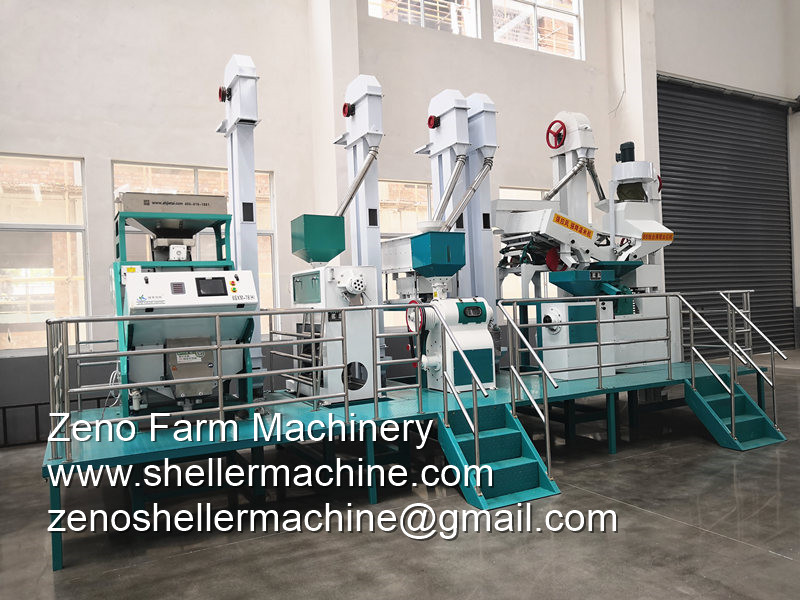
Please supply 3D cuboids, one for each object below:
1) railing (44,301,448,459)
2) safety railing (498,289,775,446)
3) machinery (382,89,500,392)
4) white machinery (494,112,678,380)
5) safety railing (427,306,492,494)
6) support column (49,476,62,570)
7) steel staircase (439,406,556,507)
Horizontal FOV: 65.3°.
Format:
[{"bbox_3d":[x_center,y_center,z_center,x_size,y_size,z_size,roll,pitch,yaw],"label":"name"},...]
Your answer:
[{"bbox_3d":[-0.985,0.544,4.745,2.951,0.939,0.065,-2,0,-28],"label":"railing"},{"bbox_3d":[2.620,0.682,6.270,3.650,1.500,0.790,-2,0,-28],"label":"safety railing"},{"bbox_3d":[0.570,-0.798,7.185,1.720,3.450,1.450,-2,0,-28],"label":"machinery"},{"bbox_3d":[2.295,-0.810,7.957,2.550,3.350,1.600,-2,0,-28],"label":"white machinery"},{"bbox_3d":[0.502,0.790,5.111,0.065,1.514,0.741,-2,0,-28],"label":"safety railing"},{"bbox_3d":[-2.210,1.423,4.015,0.062,0.572,0.062,-2,0,-28],"label":"support column"},{"bbox_3d":[0.819,1.276,5.226,0.728,0.650,0.669,-2,0,-28],"label":"steel staircase"}]

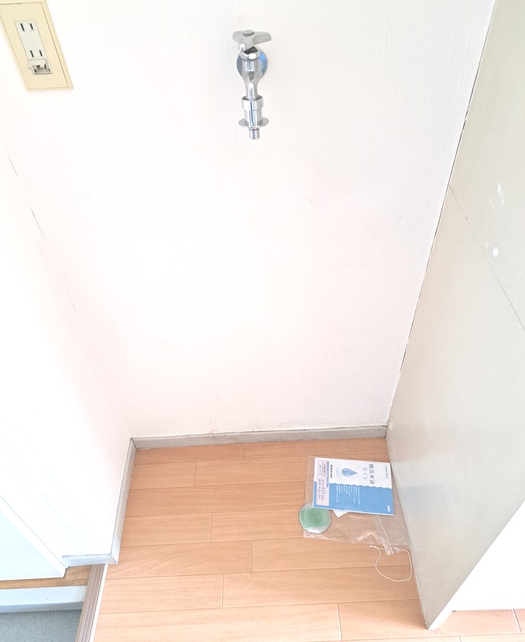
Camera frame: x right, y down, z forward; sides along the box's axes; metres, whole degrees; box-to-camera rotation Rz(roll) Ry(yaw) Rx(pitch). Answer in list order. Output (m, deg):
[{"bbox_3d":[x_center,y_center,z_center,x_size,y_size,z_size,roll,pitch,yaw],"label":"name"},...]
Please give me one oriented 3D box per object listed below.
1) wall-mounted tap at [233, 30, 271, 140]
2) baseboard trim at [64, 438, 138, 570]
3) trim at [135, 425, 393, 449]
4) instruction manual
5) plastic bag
[{"bbox_3d":[-0.013,-0.340,0.692,0.051,0.143,0.100,-3,45,0],"label":"wall-mounted tap"},{"bbox_3d":[-0.439,0.480,1.323,0.137,0.053,0.332,-3,45,0],"label":"baseboard trim"},{"bbox_3d":[-0.009,0.345,1.435,0.749,0.053,0.010,-3,45,0],"label":"trim"},{"bbox_3d":[0.250,0.454,1.341,0.210,0.006,0.148,3,45,6],"label":"instruction manual"},{"bbox_3d":[0.247,0.483,1.307,0.265,0.016,0.256,3,45,6],"label":"plastic bag"}]

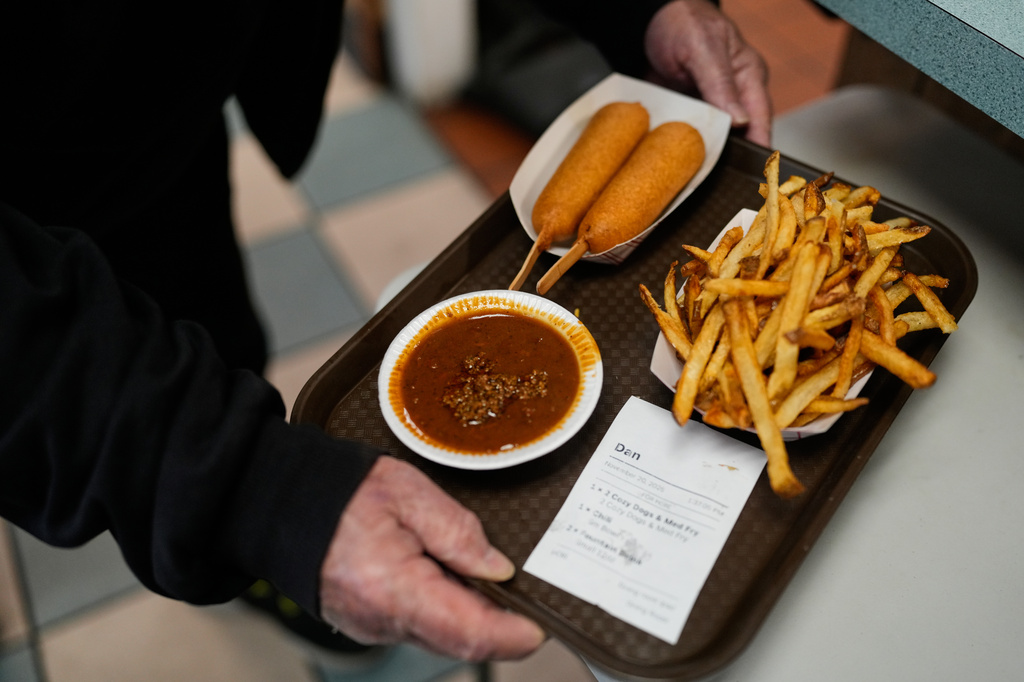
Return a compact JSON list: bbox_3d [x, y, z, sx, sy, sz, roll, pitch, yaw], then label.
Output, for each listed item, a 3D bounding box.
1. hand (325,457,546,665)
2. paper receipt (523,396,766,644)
[{"bbox_3d":[-0.037,0.115,0.499,0.130,0.075,0.080,30,58,24],"label":"hand"},{"bbox_3d":[0.071,0.085,0.507,0.080,0.006,0.119,23,56,20],"label":"paper receipt"}]

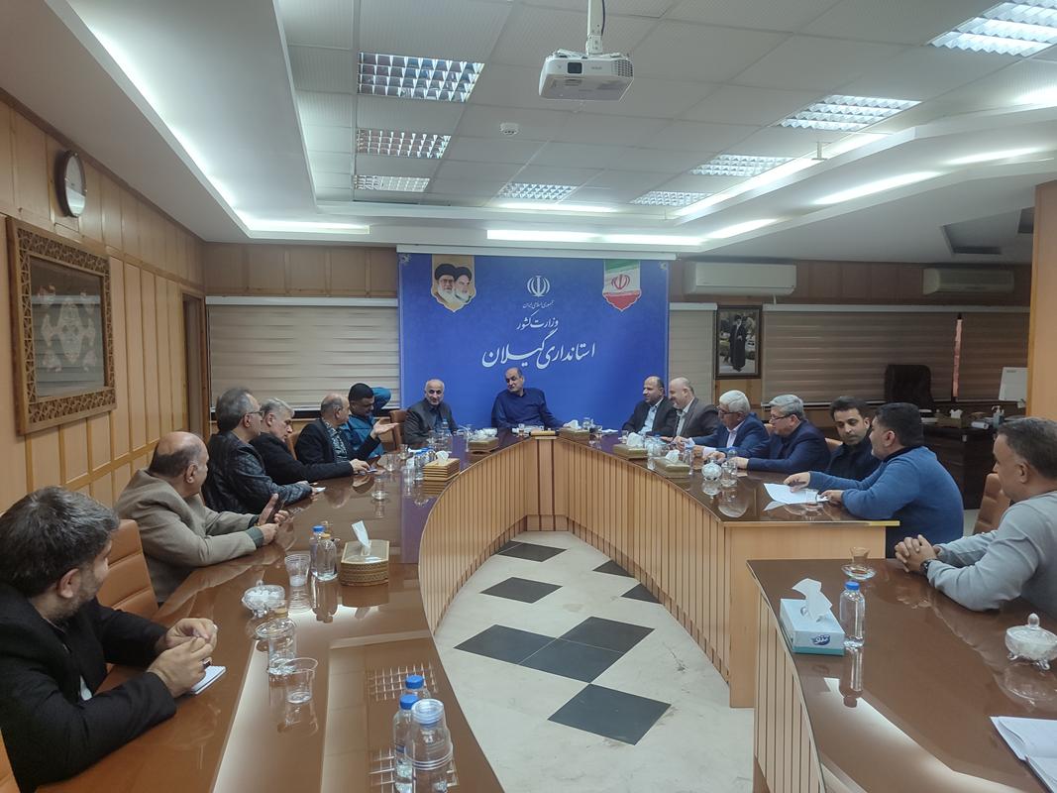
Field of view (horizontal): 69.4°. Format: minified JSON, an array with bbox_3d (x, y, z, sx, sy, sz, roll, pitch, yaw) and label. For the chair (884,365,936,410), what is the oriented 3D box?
[{"bbox_3d":[4.286,0.373,8.630,0.640,1.300,0.660,0,4,-6],"label":"chair"}]

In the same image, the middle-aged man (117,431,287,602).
[{"bbox_3d":[-1.117,0.738,2.775,0.740,1.250,0.580,-1,4,-23],"label":"middle-aged man"}]

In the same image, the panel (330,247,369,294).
[{"bbox_3d":[-1.903,-1.343,8.062,0.386,0.470,0.030,-1,4,-13],"label":"panel"}]

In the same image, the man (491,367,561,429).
[{"bbox_3d":[-0.030,0.419,7.526,0.600,1.340,0.750,0,4,-5],"label":"man"}]

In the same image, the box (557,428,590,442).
[{"bbox_3d":[0.397,0.324,6.649,0.270,0.090,0.155,1,4,9],"label":"box"}]

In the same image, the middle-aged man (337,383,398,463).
[{"bbox_3d":[-1.076,0.553,5.561,0.750,1.290,0.620,1,4,20],"label":"middle-aged man"}]

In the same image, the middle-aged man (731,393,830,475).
[{"bbox_3d":[1.684,0.611,5.052,0.700,1.270,0.520,-1,4,-12],"label":"middle-aged man"}]

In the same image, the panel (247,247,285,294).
[{"bbox_3d":[-2.616,-1.259,7.606,0.376,0.460,0.025,-1,3,-13],"label":"panel"}]

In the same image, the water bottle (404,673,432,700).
[{"bbox_3d":[-0.207,0.605,1.406,0.062,0.180,0.062,0,4,0],"label":"water bottle"}]

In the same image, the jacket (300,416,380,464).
[{"bbox_3d":[-1.219,0.466,4.907,0.450,0.650,0.540,1,4,17],"label":"jacket"}]

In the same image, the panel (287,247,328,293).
[{"bbox_3d":[-2.227,-1.283,7.695,0.384,0.446,0.025,-1,3,-13],"label":"panel"}]

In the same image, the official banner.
[{"bbox_3d":[0.121,-0.496,8.430,3.031,2.050,0.050,-1,4,-13],"label":"official banner"}]

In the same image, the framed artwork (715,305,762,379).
[{"bbox_3d":[2.502,-0.639,9.076,0.579,0.834,0.040,-1,4,-13],"label":"framed artwork"}]

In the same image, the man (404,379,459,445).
[{"bbox_3d":[-0.741,0.507,6.349,0.600,1.290,0.720,-2,4,-36],"label":"man"}]

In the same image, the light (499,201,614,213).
[{"bbox_3d":[0.258,-1.739,6.980,1.180,0.060,0.080,-1,4,-13],"label":"light"}]

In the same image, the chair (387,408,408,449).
[{"bbox_3d":[-0.795,0.649,6.415,0.600,1.000,0.640,-3,5,-44],"label":"chair"}]

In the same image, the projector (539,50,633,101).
[{"bbox_3d":[0.199,-1.161,2.760,0.300,0.085,0.250,0,4,-5],"label":"projector"}]

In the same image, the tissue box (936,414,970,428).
[{"bbox_3d":[4.279,0.264,7.732,0.250,0.095,0.140,2,4,24],"label":"tissue box"}]

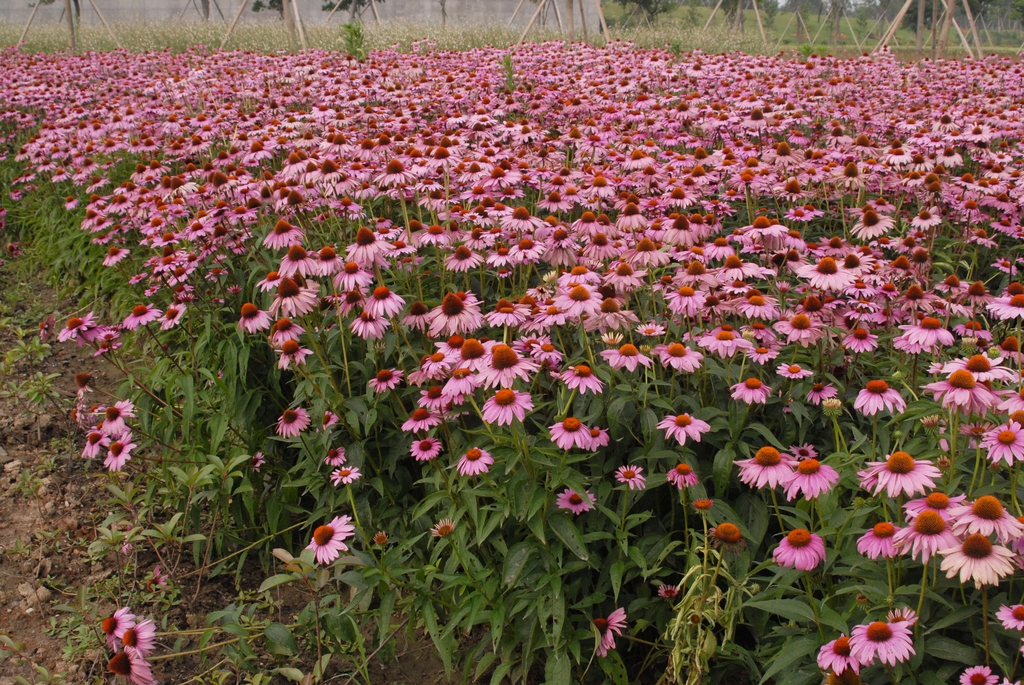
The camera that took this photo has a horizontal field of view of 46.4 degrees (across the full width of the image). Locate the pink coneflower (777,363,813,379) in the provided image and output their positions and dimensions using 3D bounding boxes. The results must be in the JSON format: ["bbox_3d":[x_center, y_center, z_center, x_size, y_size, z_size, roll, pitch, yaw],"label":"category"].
[{"bbox_3d":[0.591,0.056,2.500,0.075,0.024,0.073,3,19,-1],"label":"pink coneflower"}]

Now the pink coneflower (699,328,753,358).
[{"bbox_3d":[0.393,-0.002,2.200,0.098,0.037,0.098,3,16,10],"label":"pink coneflower"}]

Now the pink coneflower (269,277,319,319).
[{"bbox_3d":[-0.364,-0.079,1.980,0.085,0.058,0.085,-9,22,0],"label":"pink coneflower"}]

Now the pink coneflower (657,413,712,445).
[{"bbox_3d":[0.301,0.147,2.100,0.094,0.035,0.092,0,22,0],"label":"pink coneflower"}]

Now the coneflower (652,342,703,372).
[{"bbox_3d":[0.305,0.023,2.200,0.092,0.039,0.092,6,19,8],"label":"coneflower"}]

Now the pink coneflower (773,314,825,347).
[{"bbox_3d":[0.481,-0.026,2.000,0.083,0.042,0.083,0,22,0],"label":"pink coneflower"}]

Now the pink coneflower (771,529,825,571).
[{"bbox_3d":[0.428,0.308,1.780,0.080,0.044,0.080,0,24,0],"label":"pink coneflower"}]

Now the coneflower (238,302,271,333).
[{"bbox_3d":[-0.577,-0.060,2.650,0.070,0.052,0.069,-12,24,3],"label":"coneflower"}]

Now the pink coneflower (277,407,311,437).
[{"bbox_3d":[-0.380,0.129,2.050,0.067,0.034,0.067,-23,35,0],"label":"pink coneflower"}]

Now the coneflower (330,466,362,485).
[{"bbox_3d":[-0.340,0.269,2.450,0.066,0.021,0.066,-8,19,-9],"label":"coneflower"}]

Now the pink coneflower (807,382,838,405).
[{"bbox_3d":[0.634,0.104,2.450,0.061,0.031,0.061,-16,22,5],"label":"pink coneflower"}]

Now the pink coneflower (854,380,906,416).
[{"bbox_3d":[0.632,0.092,2.050,0.089,0.046,0.089,5,16,17],"label":"pink coneflower"}]

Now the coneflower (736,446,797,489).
[{"bbox_3d":[0.423,0.204,1.980,0.100,0.047,0.098,0,22,0],"label":"coneflower"}]

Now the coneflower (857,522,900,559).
[{"bbox_3d":[0.578,0.303,1.870,0.073,0.041,0.073,7,22,18],"label":"coneflower"}]

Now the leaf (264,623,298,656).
[{"bbox_3d":[-0.482,0.621,2.500,0.085,0.016,0.055,39,48,17],"label":"leaf"}]

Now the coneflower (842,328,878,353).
[{"bbox_3d":[0.620,-0.008,2.120,0.063,0.031,0.063,0,22,0],"label":"coneflower"}]

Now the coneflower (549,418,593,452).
[{"bbox_3d":[0.114,0.170,2.300,0.081,0.048,0.081,1,23,3],"label":"coneflower"}]

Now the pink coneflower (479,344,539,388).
[{"bbox_3d":[-0.006,0.037,2.000,0.100,0.052,0.098,0,27,0],"label":"pink coneflower"}]

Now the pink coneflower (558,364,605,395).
[{"bbox_3d":[0.135,0.066,2.250,0.087,0.039,0.085,8,24,-2],"label":"pink coneflower"}]

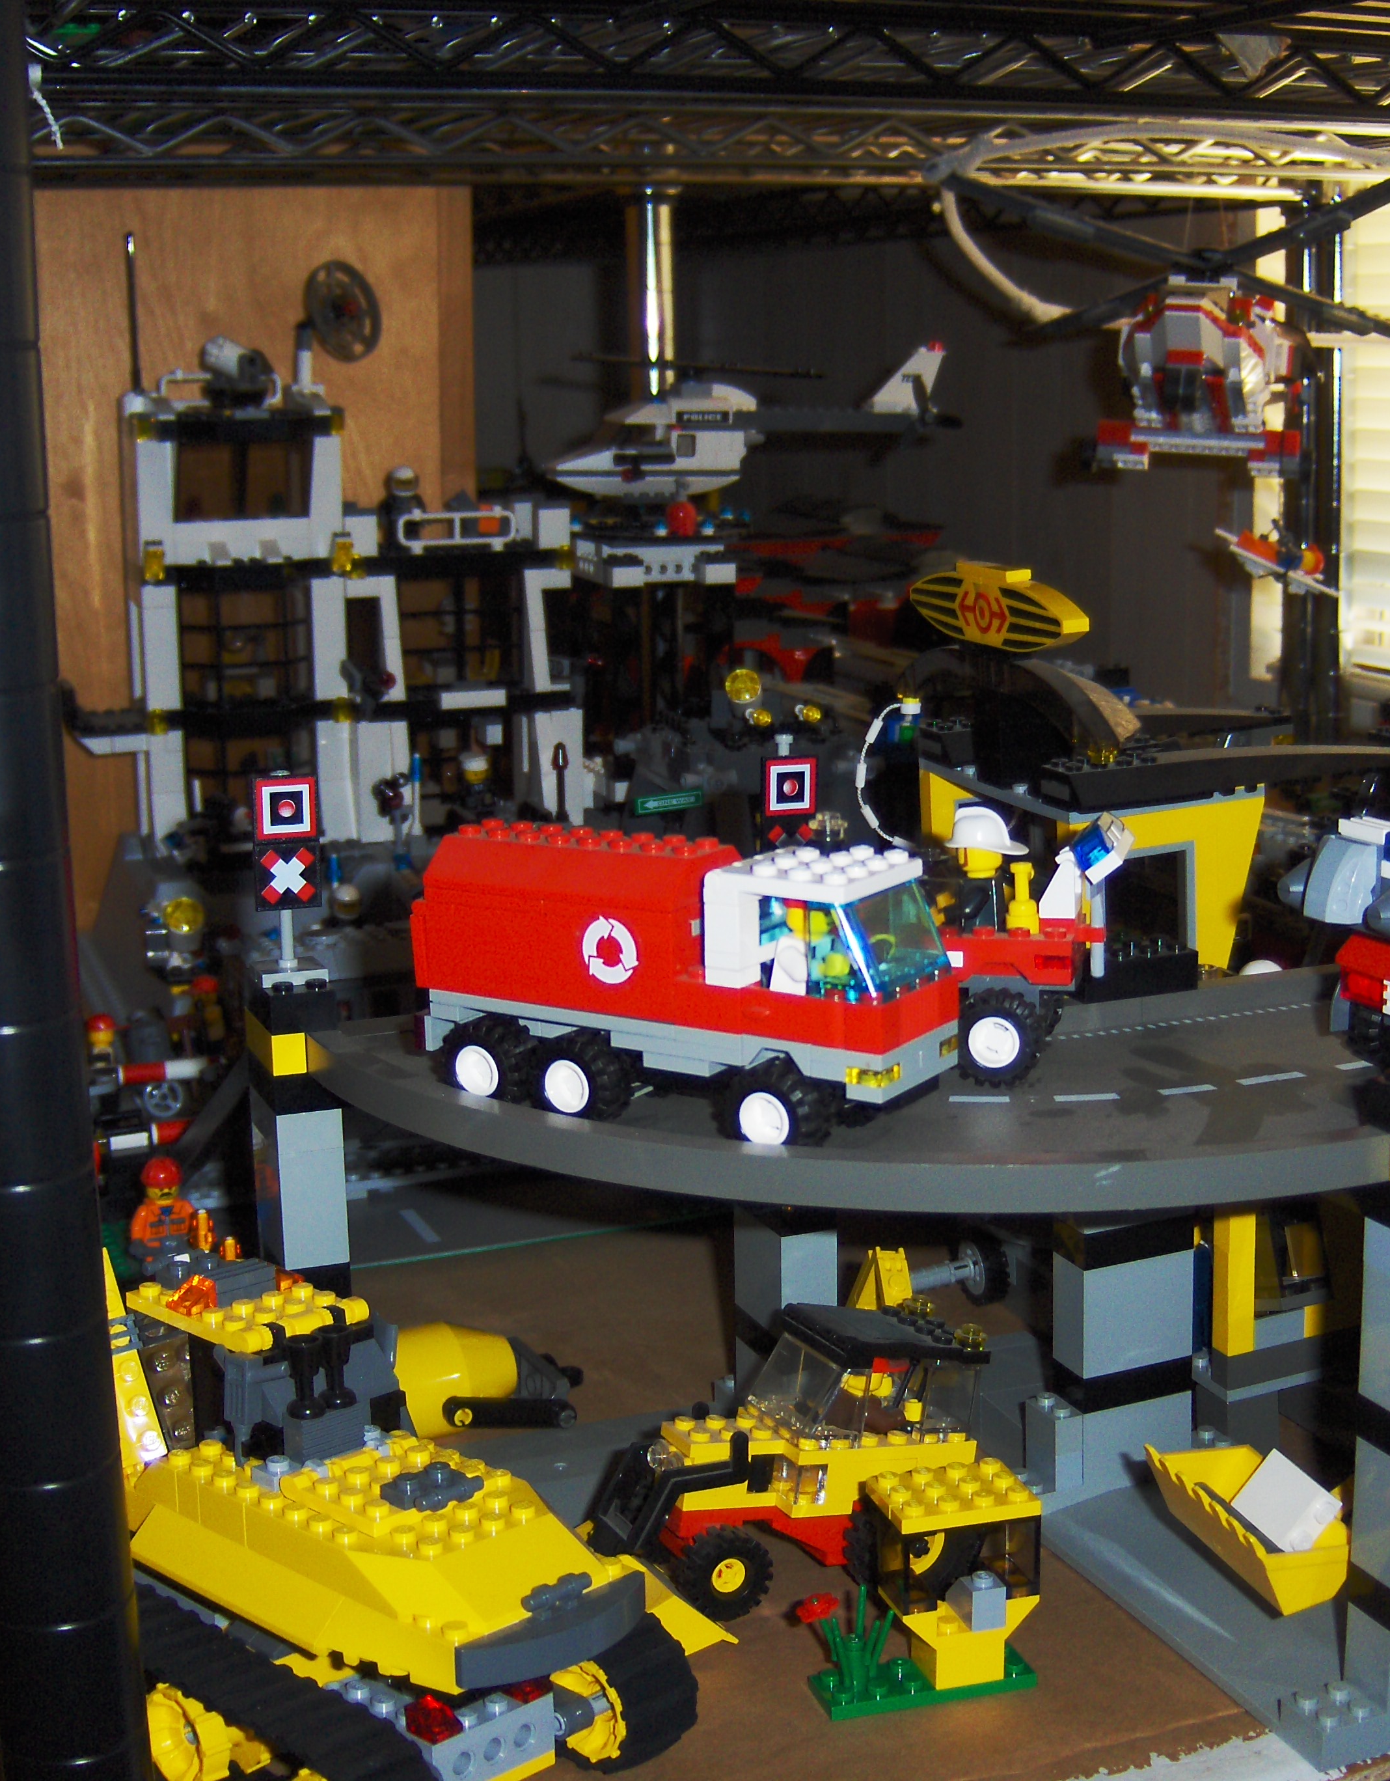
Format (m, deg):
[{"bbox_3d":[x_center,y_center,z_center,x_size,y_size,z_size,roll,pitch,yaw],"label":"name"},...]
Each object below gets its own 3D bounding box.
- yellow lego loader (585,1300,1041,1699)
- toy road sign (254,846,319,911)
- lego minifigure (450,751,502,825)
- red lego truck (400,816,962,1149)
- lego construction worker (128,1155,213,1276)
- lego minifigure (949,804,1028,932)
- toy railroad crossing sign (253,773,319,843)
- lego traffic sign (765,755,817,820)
[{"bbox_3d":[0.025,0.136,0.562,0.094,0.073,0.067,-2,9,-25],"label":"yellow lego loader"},{"bbox_3d":[-0.096,-0.003,0.568,0.016,0.016,0.005,-5,13,-17],"label":"toy road sign"},{"bbox_3d":[-0.080,-0.032,0.885,0.024,0.042,0.014,-2,12,-3],"label":"lego minifigure"},{"bbox_3d":[-0.004,0.018,0.499,0.117,0.057,0.041,7,14,33],"label":"red lego truck"},{"bbox_3d":[-0.149,0.094,0.675,0.025,0.040,0.016,-5,13,-17],"label":"lego construction worker"},{"bbox_3d":[0.065,-0.004,0.542,0.022,0.035,0.023,3,13,20],"label":"lego minifigure"},{"bbox_3d":[-0.096,-0.019,0.566,0.016,0.016,0.005,-5,13,-17],"label":"toy railroad crossing sign"},{"bbox_3d":[0.024,-0.025,0.588,0.016,0.016,0.005,-6,13,-21],"label":"lego traffic sign"}]

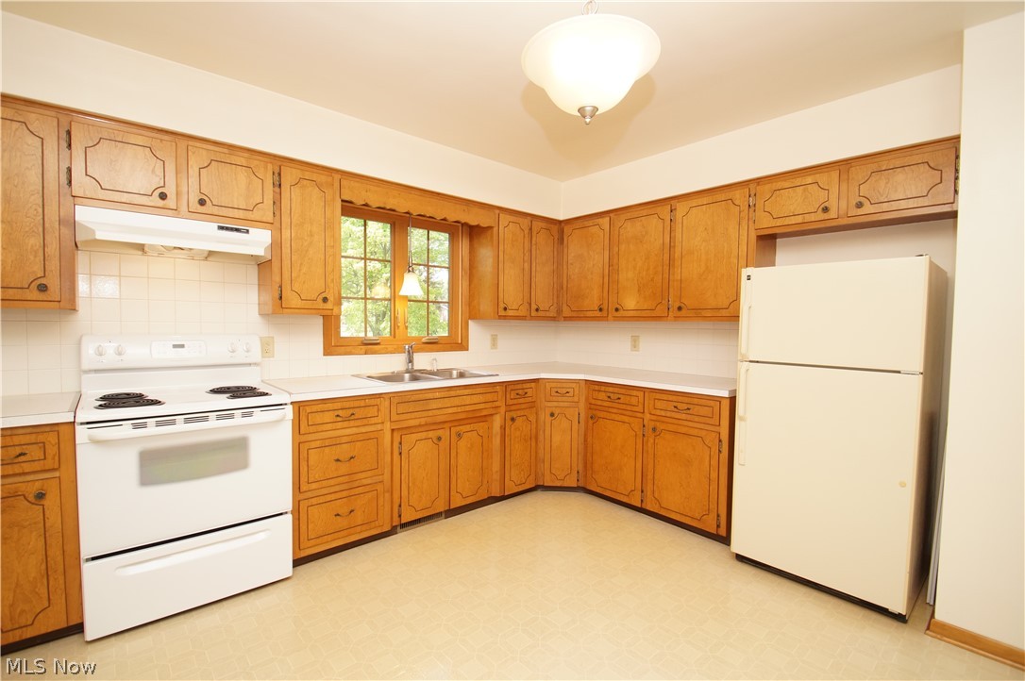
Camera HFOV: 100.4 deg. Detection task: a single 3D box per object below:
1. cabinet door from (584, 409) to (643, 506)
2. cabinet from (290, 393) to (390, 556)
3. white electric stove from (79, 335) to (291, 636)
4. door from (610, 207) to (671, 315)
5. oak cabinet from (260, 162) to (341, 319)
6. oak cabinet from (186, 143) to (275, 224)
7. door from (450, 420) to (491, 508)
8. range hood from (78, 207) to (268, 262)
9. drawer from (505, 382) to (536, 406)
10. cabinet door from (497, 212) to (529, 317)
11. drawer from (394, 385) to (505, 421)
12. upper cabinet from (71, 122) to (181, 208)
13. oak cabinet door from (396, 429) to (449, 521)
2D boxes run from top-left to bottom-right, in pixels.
[{"bbox_3d":[0.727,0.817,3.030,0.030,0.602,0.449,-1,3,-42],"label":"cabinet door"},{"bbox_3d":[-1.091,0.684,2.503,0.493,0.786,0.600,-1,3,-40],"label":"cabinet"},{"bbox_3d":[-1.585,0.589,2.128,0.760,1.208,0.694,-1,3,-38],"label":"white electric stove"},{"bbox_3d":[0.955,-0.570,3.189,0.030,0.786,0.476,-1,3,-42],"label":"door"},{"bbox_3d":[-1.261,-0.568,2.534,0.352,0.832,0.330,-1,3,-40],"label":"oak cabinet"},{"bbox_3d":[-1.518,-0.784,2.291,0.380,0.314,0.337,-1,3,-38],"label":"oak cabinet"},{"bbox_3d":[-0.291,0.843,2.915,0.302,0.546,0.030,-1,3,-39],"label":"door"},{"bbox_3d":[-1.699,-0.511,2.196,0.739,0.163,0.360,-1,3,-40],"label":"range hood"},{"bbox_3d":[-0.084,0.367,3.198,0.282,0.140,0.460,-1,3,-40],"label":"drawer"},{"bbox_3d":[0.004,-0.592,3.421,0.294,0.786,0.030,-1,3,-39],"label":"cabinet door"},{"bbox_3d":[-0.504,0.381,2.826,0.808,0.143,0.400,-1,3,-40],"label":"drawer"},{"bbox_3d":[-1.831,-0.779,2.045,0.361,0.314,0.337,-1,3,-38],"label":"upper cabinet"},{"bbox_3d":[-0.560,0.848,2.695,0.298,0.546,0.030,-1,3,-39],"label":"oak cabinet door"}]

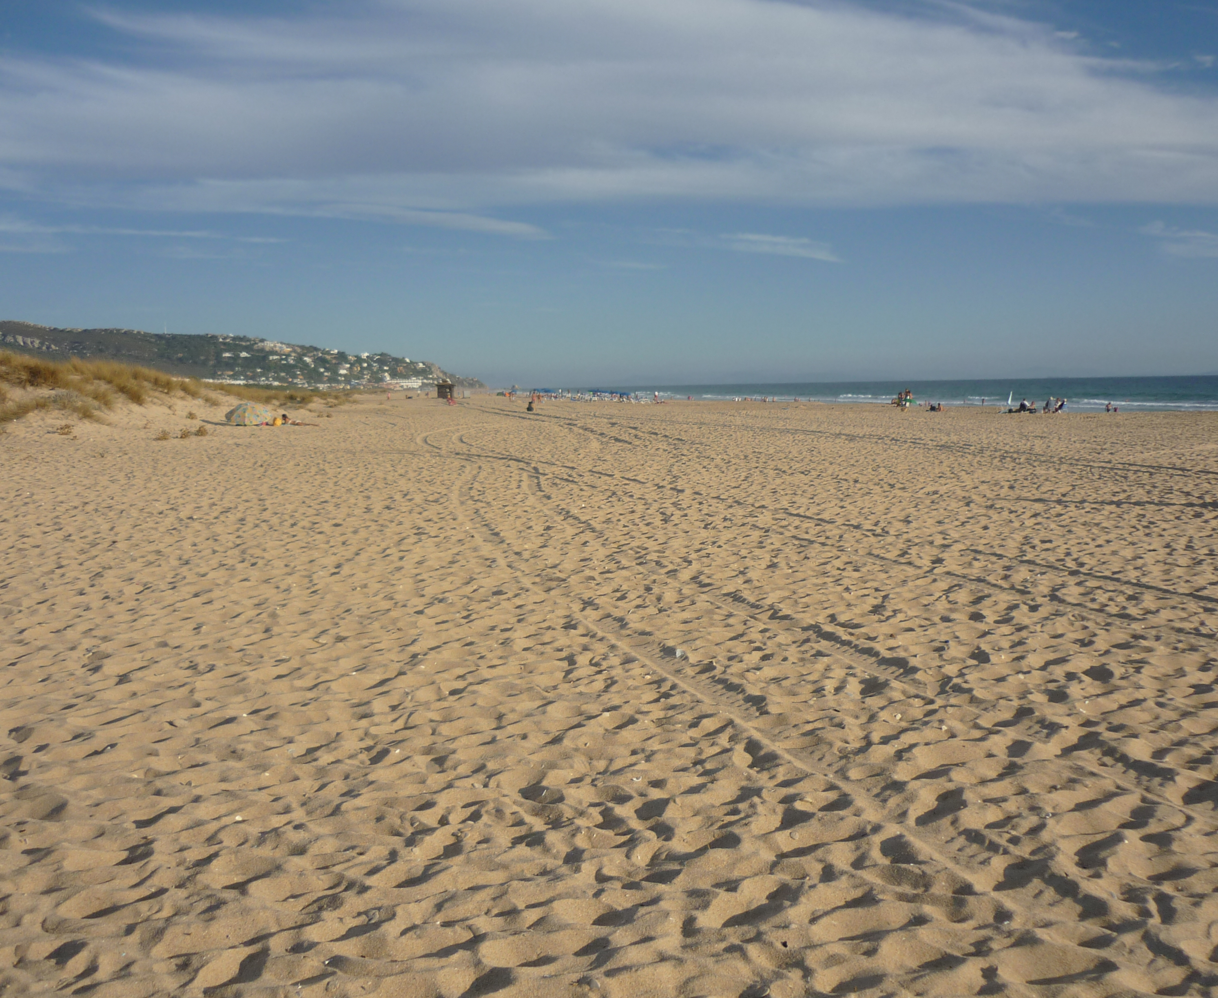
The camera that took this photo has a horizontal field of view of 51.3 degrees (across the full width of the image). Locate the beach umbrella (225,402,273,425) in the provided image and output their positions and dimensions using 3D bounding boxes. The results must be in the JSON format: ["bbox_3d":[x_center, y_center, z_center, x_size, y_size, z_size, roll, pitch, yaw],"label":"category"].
[{"bbox_3d":[-14.198,-3.340,50.000,1.850,0.970,1.850,-2,23,-16],"label":"beach umbrella"}]

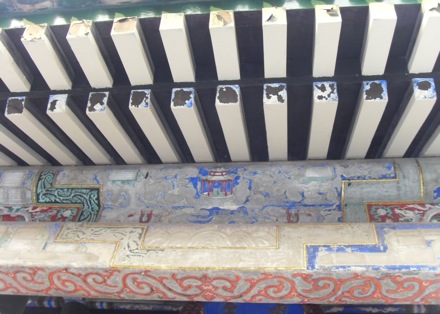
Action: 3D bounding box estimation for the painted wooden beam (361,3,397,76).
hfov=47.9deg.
[{"bbox_3d":[0.622,-0.461,1.966,0.092,0.088,0.307,-1,-32,7],"label":"painted wooden beam"}]

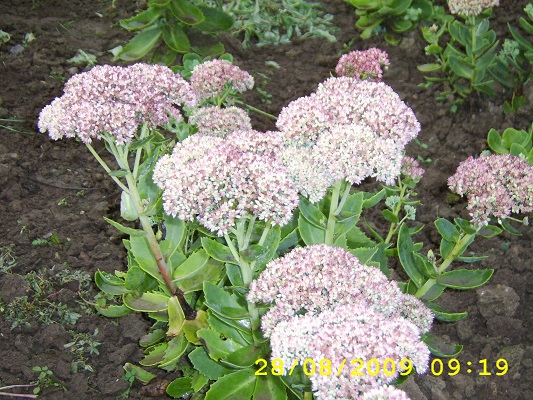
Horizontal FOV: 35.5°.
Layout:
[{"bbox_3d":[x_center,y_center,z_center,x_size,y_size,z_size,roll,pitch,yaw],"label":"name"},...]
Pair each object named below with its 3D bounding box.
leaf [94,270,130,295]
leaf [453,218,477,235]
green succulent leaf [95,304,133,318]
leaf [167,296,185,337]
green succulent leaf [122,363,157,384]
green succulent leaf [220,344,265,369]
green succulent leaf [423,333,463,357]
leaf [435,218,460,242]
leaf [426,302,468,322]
[{"bbox_3d":[-0.219,0.119,1.190,0.061,0.015,0.026,28,40,0],"label":"leaf"},{"bbox_3d":[0.260,0.035,1.089,0.033,0.009,0.018,33,57,-2],"label":"leaf"},{"bbox_3d":[-0.215,0.155,1.180,0.055,0.010,0.022,0,45,0],"label":"green succulent leaf"},{"bbox_3d":[-0.127,0.160,1.140,0.024,0.012,0.057,0,74,0],"label":"leaf"},{"bbox_3d":[-0.177,0.241,1.157,0.050,0.009,0.021,22,54,17],"label":"green succulent leaf"},{"bbox_3d":[-0.029,0.199,1.063,0.056,0.011,0.026,-12,46,-15],"label":"green succulent leaf"},{"bbox_3d":[0.240,0.196,1.140,0.063,0.015,0.027,17,38,0],"label":"green succulent leaf"},{"bbox_3d":[0.237,0.041,1.091,0.039,0.009,0.023,45,58,3],"label":"leaf"},{"bbox_3d":[0.254,0.155,1.180,0.070,0.015,0.026,16,38,0],"label":"leaf"}]

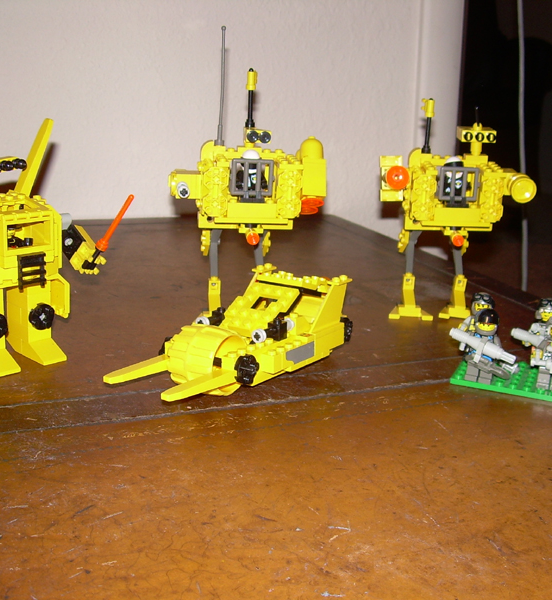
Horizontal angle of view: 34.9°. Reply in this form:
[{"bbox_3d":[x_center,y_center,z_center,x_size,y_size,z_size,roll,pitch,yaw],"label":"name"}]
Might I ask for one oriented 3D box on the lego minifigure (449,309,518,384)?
[{"bbox_3d":[0.122,0.029,0.512,0.039,0.045,0.021,9,18,22],"label":"lego minifigure"}]

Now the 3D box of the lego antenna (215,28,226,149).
[{"bbox_3d":[-0.036,-0.139,0.575,0.007,0.076,0.007,2,17,-4],"label":"lego antenna"}]

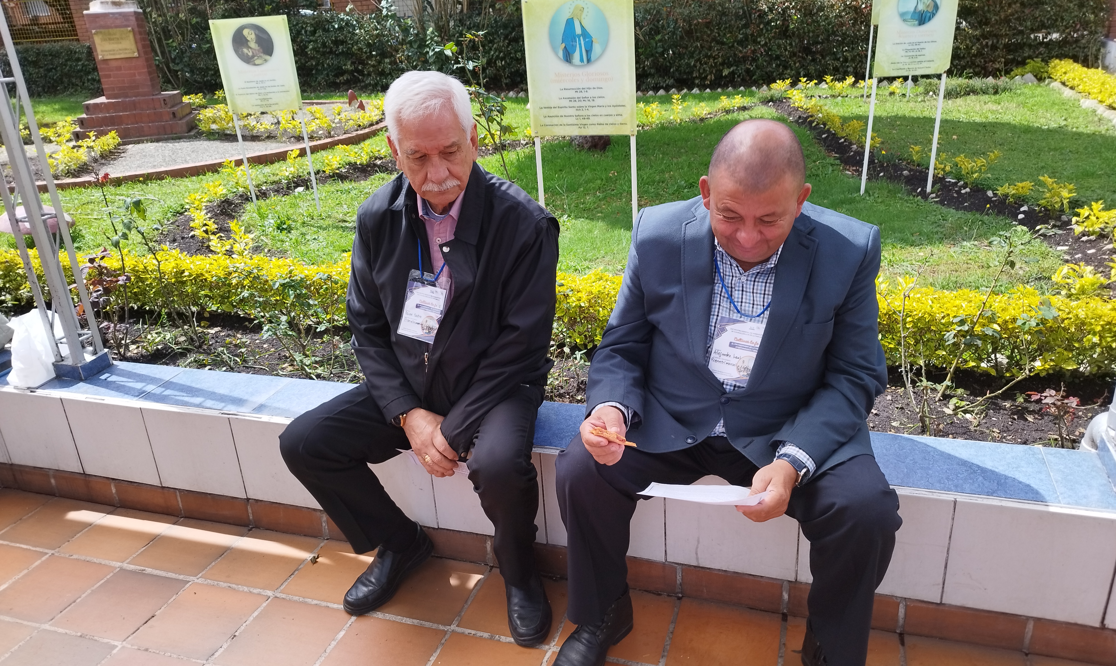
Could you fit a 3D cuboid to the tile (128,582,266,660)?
[{"bbox_3d":[-0.911,0.731,1.968,0.237,0.015,0.235,4,22,18],"label":"tile"}]

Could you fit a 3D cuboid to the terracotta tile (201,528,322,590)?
[{"bbox_3d":[-0.831,0.644,2.183,0.240,0.015,0.228,4,22,17],"label":"terracotta tile"}]

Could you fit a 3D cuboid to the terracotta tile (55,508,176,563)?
[{"bbox_3d":[-1.327,0.613,2.340,0.231,0.015,0.236,4,22,18],"label":"terracotta tile"}]

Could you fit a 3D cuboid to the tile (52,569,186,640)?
[{"bbox_3d":[-1.151,0.717,2.042,0.232,0.015,0.234,4,22,18],"label":"tile"}]

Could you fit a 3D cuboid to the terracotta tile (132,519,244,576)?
[{"bbox_3d":[-1.077,0.628,2.262,0.230,0.015,0.236,4,22,18],"label":"terracotta tile"}]

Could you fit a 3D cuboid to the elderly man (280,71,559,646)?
[{"bbox_3d":[-0.294,0.038,1.882,0.660,1.272,0.532,6,23,23],"label":"elderly man"}]

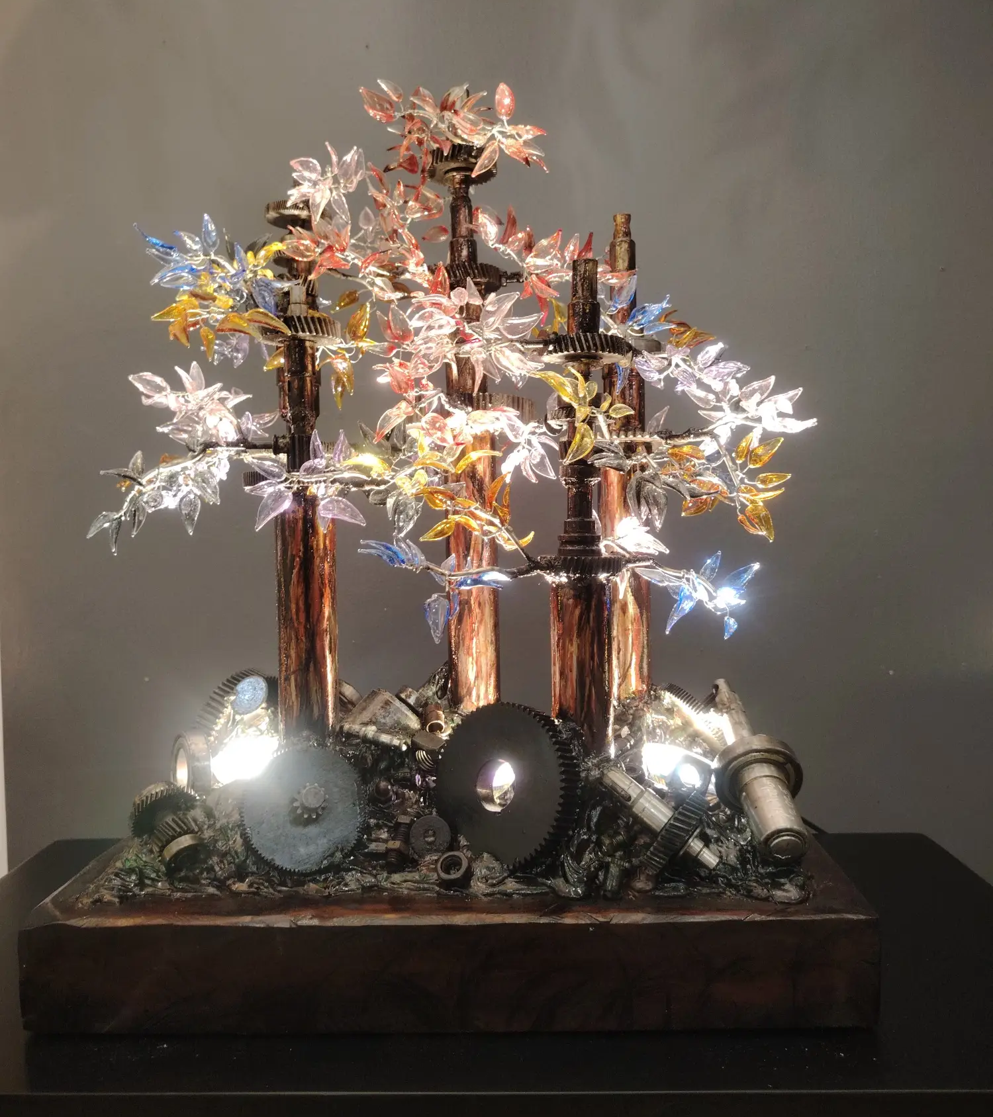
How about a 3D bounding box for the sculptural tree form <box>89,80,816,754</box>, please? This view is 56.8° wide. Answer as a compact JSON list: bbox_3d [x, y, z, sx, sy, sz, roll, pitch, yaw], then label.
[{"bbox_3d":[-0.034,-0.166,0.930,0.710,0.700,0.330,-1,2,0],"label":"sculptural tree form"}]

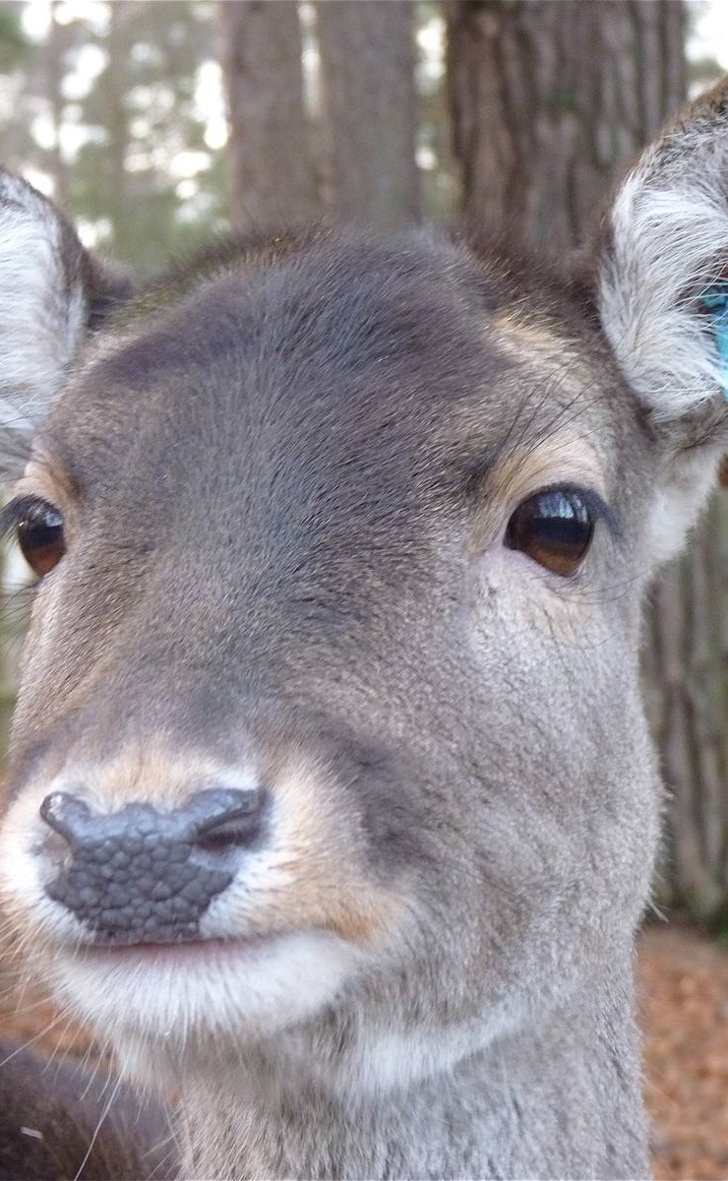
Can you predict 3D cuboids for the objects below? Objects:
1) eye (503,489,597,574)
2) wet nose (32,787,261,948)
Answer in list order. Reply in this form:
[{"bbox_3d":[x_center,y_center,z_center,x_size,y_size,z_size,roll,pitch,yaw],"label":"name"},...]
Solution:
[{"bbox_3d":[0.040,-0.013,0.765,0.023,0.019,0.015,-2,3,-34],"label":"eye"},{"bbox_3d":[-0.040,0.051,0.663,0.043,0.029,0.023,1,7,15],"label":"wet nose"}]

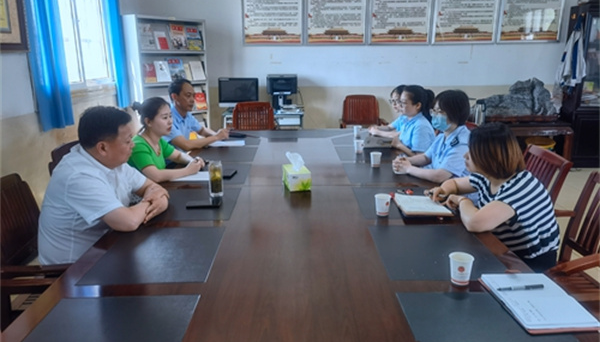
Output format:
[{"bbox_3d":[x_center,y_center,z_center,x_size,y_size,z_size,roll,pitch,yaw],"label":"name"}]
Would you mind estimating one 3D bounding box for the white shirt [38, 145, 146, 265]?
[{"bbox_3d":[-0.925,0.148,2.104,0.420,0.560,0.500,1,15,3],"label":"white shirt"}]

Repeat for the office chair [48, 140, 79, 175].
[{"bbox_3d":[-0.955,0.360,2.577,0.570,0.990,0.550,0,14,0],"label":"office chair"}]

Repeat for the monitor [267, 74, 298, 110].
[{"bbox_3d":[-0.210,-0.938,5.624,0.370,0.420,0.190,0,15,0],"label":"monitor"}]

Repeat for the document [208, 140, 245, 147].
[{"bbox_3d":[-0.613,-0.232,3.854,0.290,0.012,0.230,0,14,0],"label":"document"}]

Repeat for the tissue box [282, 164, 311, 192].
[{"bbox_3d":[-0.019,0.035,2.531,0.113,0.094,0.190,-4,15,-14],"label":"tissue box"}]

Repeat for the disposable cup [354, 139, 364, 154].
[{"bbox_3d":[0.426,-0.170,3.337,0.073,0.088,0.073,0,15,0],"label":"disposable cup"}]

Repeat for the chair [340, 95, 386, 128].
[{"bbox_3d":[0.683,-0.299,5.168,0.550,0.990,0.570,0,14,2],"label":"chair"}]

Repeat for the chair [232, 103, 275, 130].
[{"bbox_3d":[-0.446,-0.130,4.520,0.550,0.990,0.570,0,14,0],"label":"chair"}]

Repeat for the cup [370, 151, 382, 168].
[{"bbox_3d":[0.480,-0.069,2.947,0.073,0.088,0.073,0,15,0],"label":"cup"}]

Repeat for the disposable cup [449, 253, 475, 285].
[{"bbox_3d":[0.518,0.317,1.488,0.075,0.086,0.075,0,14,0],"label":"disposable cup"}]

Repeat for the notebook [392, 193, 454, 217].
[{"bbox_3d":[0.571,0.165,2.232,0.215,0.018,0.290,0,14,0],"label":"notebook"}]

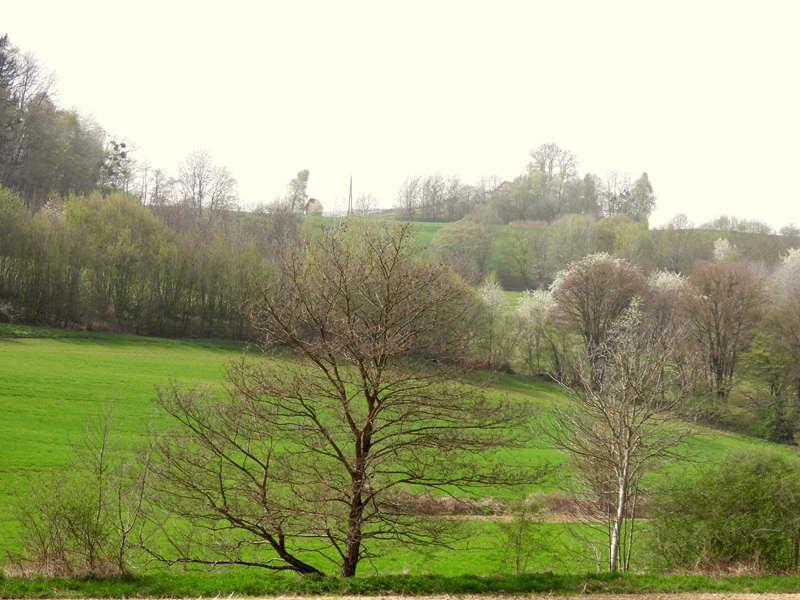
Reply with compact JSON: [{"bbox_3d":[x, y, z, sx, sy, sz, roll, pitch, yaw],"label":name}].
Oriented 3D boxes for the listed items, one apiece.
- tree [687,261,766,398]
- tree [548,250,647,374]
[{"bbox_3d":[26.237,2.371,195.000,6.429,11.090,6.429,0,-1,0],"label":"tree"},{"bbox_3d":[15.542,1.527,190.000,7.517,10.492,7.141,0,-1,0],"label":"tree"}]

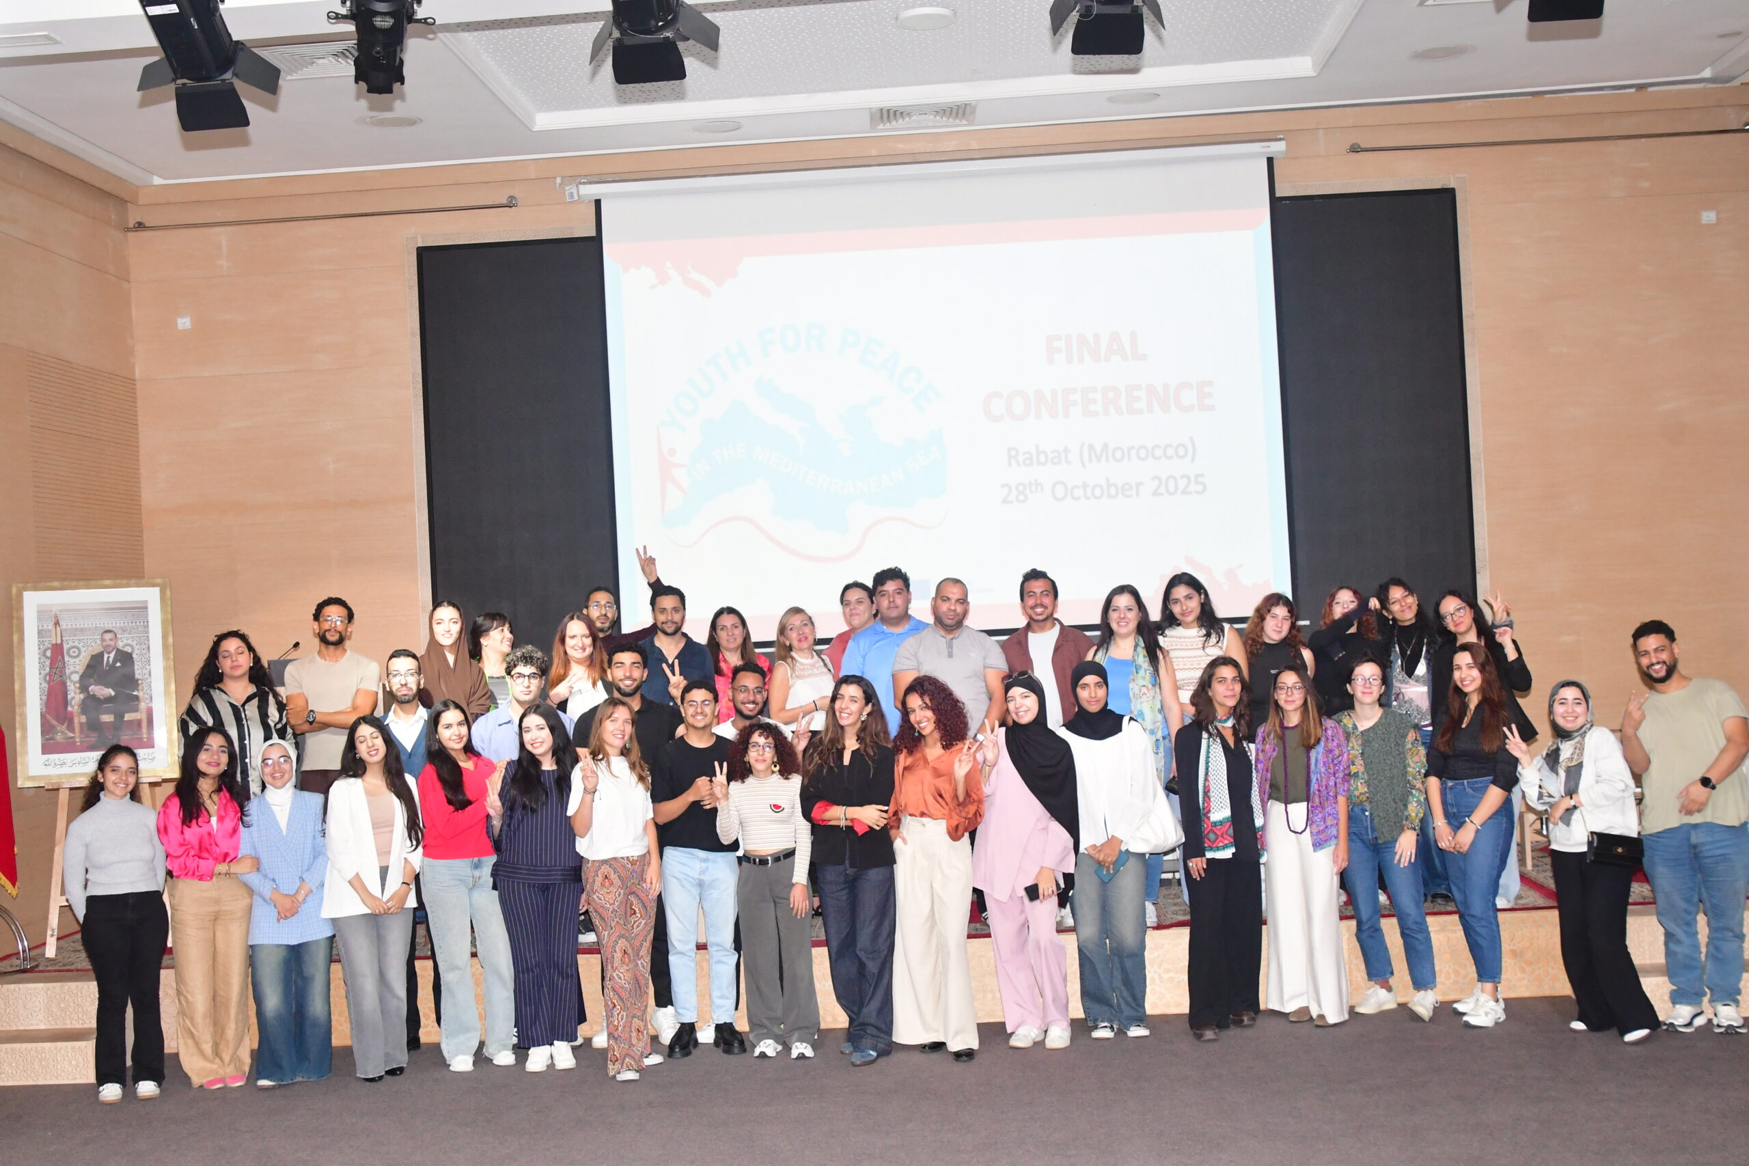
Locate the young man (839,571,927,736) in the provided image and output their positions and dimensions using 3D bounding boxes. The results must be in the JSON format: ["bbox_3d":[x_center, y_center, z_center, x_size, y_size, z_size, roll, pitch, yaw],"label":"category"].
[{"bbox_3d":[0.087,0.818,10.367,0.500,1.798,0.340,-3,-1,-2],"label":"young man"}]

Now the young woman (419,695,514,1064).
[{"bbox_3d":[-1.902,1.385,9.513,0.450,1.678,0.360,-2,-1,-42],"label":"young woman"}]

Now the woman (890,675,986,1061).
[{"bbox_3d":[0.283,1.254,9.093,0.430,1.688,0.360,-3,-1,2],"label":"woman"}]

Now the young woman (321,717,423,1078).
[{"bbox_3d":[-2.302,1.421,9.325,0.460,1.638,0.310,-3,-1,-21],"label":"young woman"}]

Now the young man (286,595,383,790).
[{"bbox_3d":[-2.796,0.978,10.636,0.530,1.795,0.360,-3,-1,-15],"label":"young man"}]

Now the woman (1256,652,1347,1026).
[{"bbox_3d":[1.992,1.198,9.504,0.450,1.661,0.310,-3,-1,23],"label":"woman"}]

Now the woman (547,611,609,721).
[{"bbox_3d":[-1.448,0.961,10.239,0.470,1.641,0.340,-3,0,-7],"label":"woman"}]

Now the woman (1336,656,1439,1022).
[{"bbox_3d":[2.403,1.176,9.570,0.500,1.665,0.360,-3,-1,32],"label":"woman"}]

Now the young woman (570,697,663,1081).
[{"bbox_3d":[-1.162,1.349,9.205,0.450,1.666,0.380,-3,-1,-20],"label":"young woman"}]

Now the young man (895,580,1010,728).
[{"bbox_3d":[0.405,0.828,10.169,0.570,1.717,0.350,-3,0,3],"label":"young man"}]

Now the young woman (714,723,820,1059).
[{"bbox_3d":[-0.484,1.396,9.324,0.450,1.502,0.340,-3,0,-3],"label":"young woman"}]

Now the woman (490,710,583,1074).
[{"bbox_3d":[-1.509,1.373,9.294,0.430,1.646,0.340,-3,-1,-7],"label":"woman"}]

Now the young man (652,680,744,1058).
[{"bbox_3d":[-0.824,1.312,9.497,0.470,1.713,0.370,-3,-1,-7],"label":"young man"}]

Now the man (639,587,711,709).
[{"bbox_3d":[-1.001,0.880,10.302,0.500,1.757,0.360,-3,0,-4],"label":"man"}]

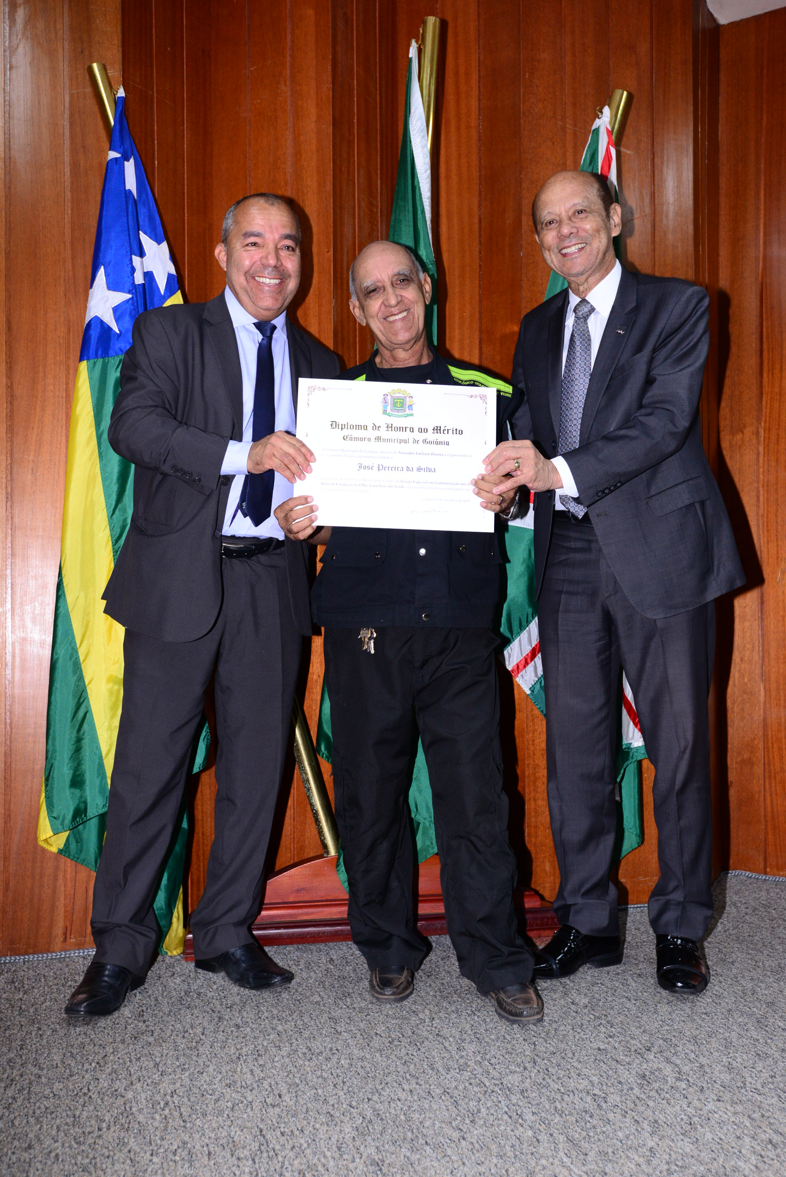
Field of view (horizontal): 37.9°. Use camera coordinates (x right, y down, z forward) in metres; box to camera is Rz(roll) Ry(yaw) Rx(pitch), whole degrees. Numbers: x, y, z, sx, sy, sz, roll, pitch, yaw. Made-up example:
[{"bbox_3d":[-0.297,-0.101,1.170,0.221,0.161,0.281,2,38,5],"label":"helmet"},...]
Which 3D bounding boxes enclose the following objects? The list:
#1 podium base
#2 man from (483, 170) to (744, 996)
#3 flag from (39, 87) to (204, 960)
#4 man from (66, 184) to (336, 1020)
[{"bbox_3d":[-0.056,0.744,2.818,0.899,0.222,0.232,0,0,-12],"label":"podium base"},{"bbox_3d":[0.460,-0.035,2.485,0.535,1.778,0.525,0,0,37],"label":"man"},{"bbox_3d":[-0.611,-0.151,2.616,0.414,1.970,0.202,0,0,-12],"label":"flag"},{"bbox_3d":[-0.387,-0.005,2.424,0.596,1.717,0.465,0,0,-25],"label":"man"}]

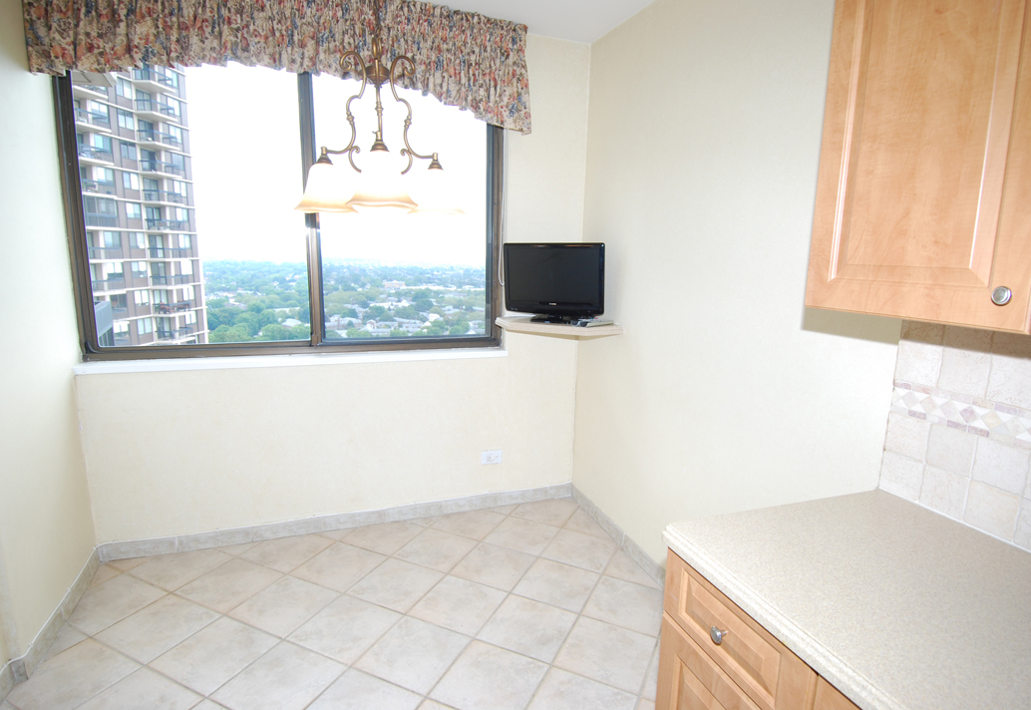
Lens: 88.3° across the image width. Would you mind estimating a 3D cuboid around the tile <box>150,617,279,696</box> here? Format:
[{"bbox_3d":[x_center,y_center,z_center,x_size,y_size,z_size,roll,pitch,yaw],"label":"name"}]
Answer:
[{"bbox_3d":[-1.058,1.060,1.876,0.308,0.015,0.308,6,11,24],"label":"tile"}]

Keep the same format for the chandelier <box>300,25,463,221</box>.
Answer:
[{"bbox_3d":[-0.401,-0.699,1.573,0.560,0.552,0.540,-1,10,-13],"label":"chandelier"}]

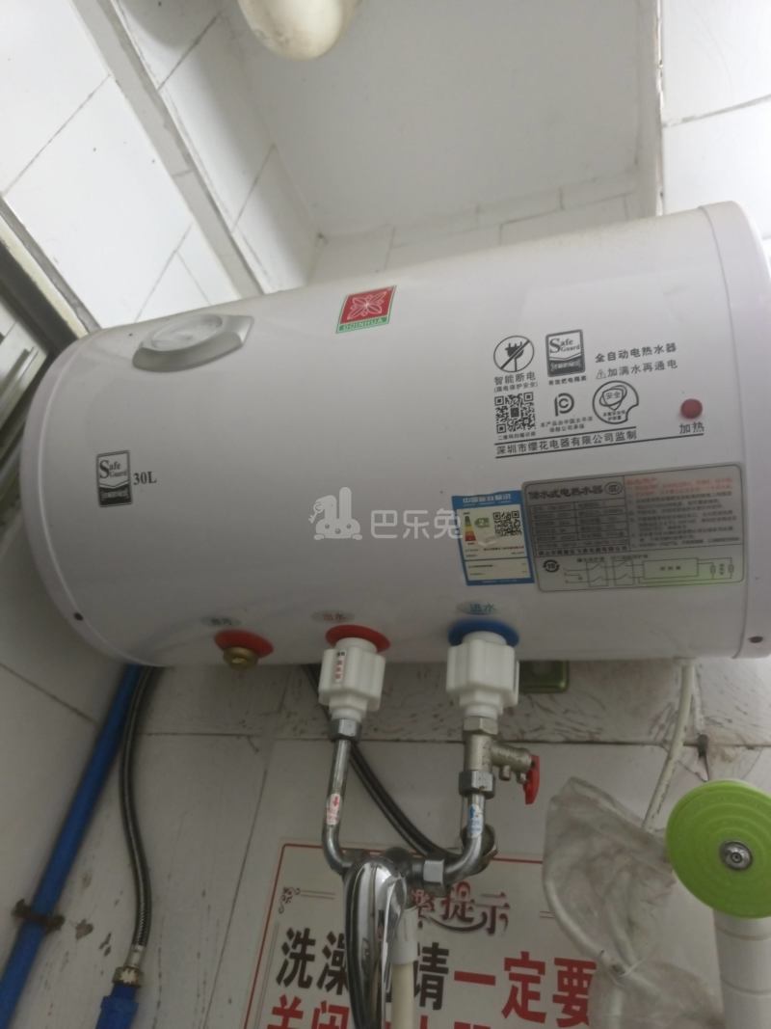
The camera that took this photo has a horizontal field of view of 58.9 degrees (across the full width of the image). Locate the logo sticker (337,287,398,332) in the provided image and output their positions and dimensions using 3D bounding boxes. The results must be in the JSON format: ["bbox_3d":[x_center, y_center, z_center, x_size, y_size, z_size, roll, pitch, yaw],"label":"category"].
[{"bbox_3d":[-0.014,-0.158,0.523,0.041,0.050,0.003,-5,-40,19],"label":"logo sticker"}]

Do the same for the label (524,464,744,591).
[{"bbox_3d":[0.158,0.013,0.438,0.128,0.005,0.080,-5,-68,19],"label":"label"}]

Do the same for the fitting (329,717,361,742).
[{"bbox_3d":[-0.030,0.161,0.511,0.025,0.013,0.023,20,-39,-11],"label":"fitting"}]

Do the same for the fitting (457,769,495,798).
[{"bbox_3d":[0.062,0.180,0.456,0.025,0.013,0.023,13,-38,-3],"label":"fitting"}]

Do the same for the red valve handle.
[{"bbox_3d":[0.100,0.181,0.466,0.010,0.031,0.011,15,-38,-5],"label":"red valve handle"}]

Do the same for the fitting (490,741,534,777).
[{"bbox_3d":[0.087,0.170,0.471,0.030,0.019,0.015,15,-38,-5],"label":"fitting"}]

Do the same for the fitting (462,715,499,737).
[{"bbox_3d":[0.067,0.149,0.481,0.026,0.011,0.024,22,-40,-14],"label":"fitting"}]

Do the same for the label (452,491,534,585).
[{"bbox_3d":[0.071,0.018,0.452,0.045,0.004,0.067,-5,-69,18],"label":"label"}]

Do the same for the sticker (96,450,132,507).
[{"bbox_3d":[-0.219,-0.029,0.550,0.031,0.043,0.002,-5,-2,19],"label":"sticker"}]

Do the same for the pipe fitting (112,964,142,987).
[{"bbox_3d":[-0.232,0.415,0.614,0.026,0.013,0.024,2,-39,11],"label":"pipe fitting"}]

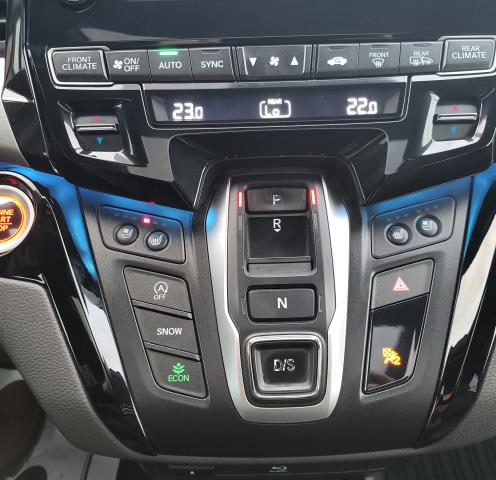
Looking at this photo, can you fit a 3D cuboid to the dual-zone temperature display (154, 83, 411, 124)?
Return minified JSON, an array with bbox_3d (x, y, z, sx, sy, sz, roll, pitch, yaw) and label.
[{"bbox_3d":[0.018,-0.081,0.285,0.146,0.023,0.010,-2,14,0],"label":"dual-zone temperature display"}]

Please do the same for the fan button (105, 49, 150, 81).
[{"bbox_3d":[-0.068,-0.101,0.280,0.024,0.018,0.010,-2,14,0],"label":"fan button"}]

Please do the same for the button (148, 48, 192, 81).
[{"bbox_3d":[-0.044,-0.101,0.280,0.023,0.018,0.010,-2,14,0],"label":"button"}]

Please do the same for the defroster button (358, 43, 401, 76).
[{"bbox_3d":[0.076,-0.105,0.280,0.023,0.017,0.010,-2,14,0],"label":"defroster button"}]

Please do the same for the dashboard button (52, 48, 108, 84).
[{"bbox_3d":[-0.096,-0.101,0.281,0.028,0.017,0.012,-2,14,0],"label":"dashboard button"}]

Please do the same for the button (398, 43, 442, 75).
[{"bbox_3d":[0.099,-0.105,0.280,0.023,0.016,0.010,-2,14,0],"label":"button"}]

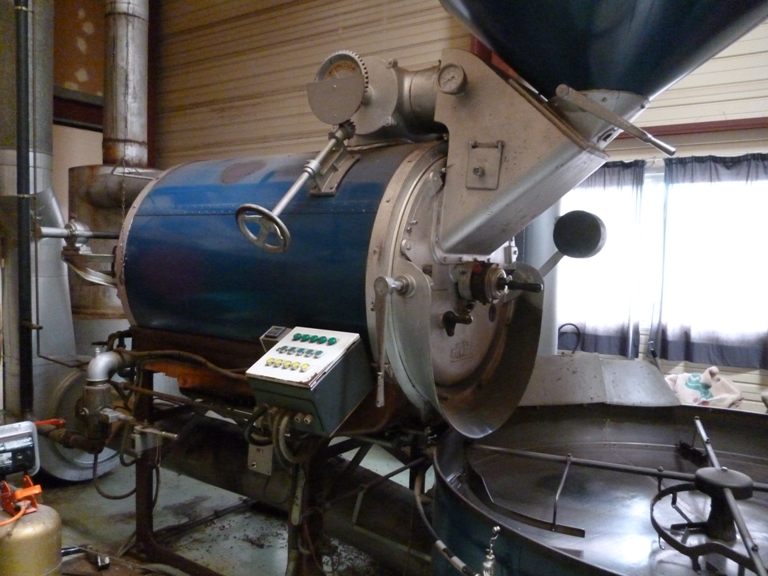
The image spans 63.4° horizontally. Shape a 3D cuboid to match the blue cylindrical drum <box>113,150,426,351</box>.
[{"bbox_3d":[-0.351,-0.077,3.004,1.471,1.130,1.130,4,4,34],"label":"blue cylindrical drum"}]

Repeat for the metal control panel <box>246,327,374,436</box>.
[{"bbox_3d":[-0.248,0.319,2.169,0.295,0.216,0.281,4,34,36],"label":"metal control panel"}]

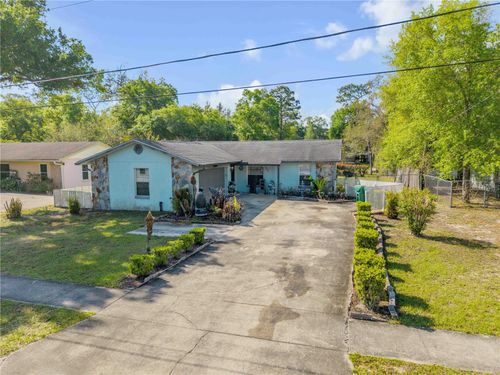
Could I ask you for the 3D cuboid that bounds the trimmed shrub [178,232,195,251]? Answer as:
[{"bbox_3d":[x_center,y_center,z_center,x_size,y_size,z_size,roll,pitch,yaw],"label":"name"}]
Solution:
[{"bbox_3d":[-2.074,1.865,11.476,0.550,0.520,0.500,2,6,17],"label":"trimmed shrub"}]

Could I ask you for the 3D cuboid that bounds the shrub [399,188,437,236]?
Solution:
[{"bbox_3d":[6.381,0.940,13.123,1.350,1.750,1.300,1,8,18],"label":"shrub"}]

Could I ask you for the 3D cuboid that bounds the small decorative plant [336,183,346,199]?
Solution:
[{"bbox_3d":[6.151,0.206,23.242,0.620,1.000,0.600,2,7,17],"label":"small decorative plant"}]

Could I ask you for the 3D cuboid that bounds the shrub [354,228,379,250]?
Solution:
[{"bbox_3d":[4.026,1.708,11.894,0.780,0.620,0.700,1,8,18],"label":"shrub"}]

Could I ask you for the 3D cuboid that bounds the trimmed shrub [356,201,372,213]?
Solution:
[{"bbox_3d":[6.228,1.061,18.826,0.750,0.600,0.600,2,6,17],"label":"trimmed shrub"}]

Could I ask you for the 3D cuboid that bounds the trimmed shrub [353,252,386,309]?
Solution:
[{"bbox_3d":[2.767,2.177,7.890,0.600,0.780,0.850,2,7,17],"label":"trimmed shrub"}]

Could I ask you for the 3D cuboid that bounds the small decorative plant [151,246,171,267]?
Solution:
[{"bbox_3d":[-2.637,2.027,10.294,0.420,0.500,0.420,3,7,20],"label":"small decorative plant"}]

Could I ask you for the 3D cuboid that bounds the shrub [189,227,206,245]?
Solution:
[{"bbox_3d":[-1.877,1.701,12.674,0.600,0.620,0.580,-1,7,0],"label":"shrub"}]

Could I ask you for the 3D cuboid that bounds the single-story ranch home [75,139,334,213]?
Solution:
[{"bbox_3d":[-0.688,-1.404,24.044,13.650,3.850,15.000,1,8,18],"label":"single-story ranch home"}]

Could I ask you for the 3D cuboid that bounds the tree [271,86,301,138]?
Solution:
[{"bbox_3d":[6.348,-11.125,62.840,4.900,13.774,4.700,2,7,17],"label":"tree"}]

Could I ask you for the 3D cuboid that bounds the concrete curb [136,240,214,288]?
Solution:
[{"bbox_3d":[-2.064,2.164,10.659,0.250,0.140,4.296,3,7,20],"label":"concrete curb"}]

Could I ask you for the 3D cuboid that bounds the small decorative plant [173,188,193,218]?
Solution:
[{"bbox_3d":[-3.419,0.798,17.489,0.950,1.400,0.900,0,6,0],"label":"small decorative plant"}]

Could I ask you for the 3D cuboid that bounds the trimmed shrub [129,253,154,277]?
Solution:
[{"bbox_3d":[-3.011,2.093,9.578,0.520,0.540,0.500,3,7,20],"label":"trimmed shrub"}]

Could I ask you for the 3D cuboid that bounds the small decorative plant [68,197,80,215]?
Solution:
[{"bbox_3d":[-9.391,0.944,18.506,0.620,0.900,0.620,0,6,0],"label":"small decorative plant"}]

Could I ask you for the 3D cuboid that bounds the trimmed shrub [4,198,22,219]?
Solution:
[{"bbox_3d":[-11.675,1.041,17.060,0.560,0.830,0.550,2,7,17],"label":"trimmed shrub"}]

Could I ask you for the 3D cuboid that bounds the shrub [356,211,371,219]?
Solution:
[{"bbox_3d":[4.709,1.415,14.427,0.520,0.720,0.650,2,7,17],"label":"shrub"}]

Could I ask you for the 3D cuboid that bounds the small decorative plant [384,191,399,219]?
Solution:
[{"bbox_3d":[7.172,0.851,17.467,0.650,1.300,0.650,0,6,0],"label":"small decorative plant"}]

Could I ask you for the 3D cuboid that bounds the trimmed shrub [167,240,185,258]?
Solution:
[{"bbox_3d":[-2.327,1.927,10.876,0.520,0.520,0.500,0,6,0],"label":"trimmed shrub"}]

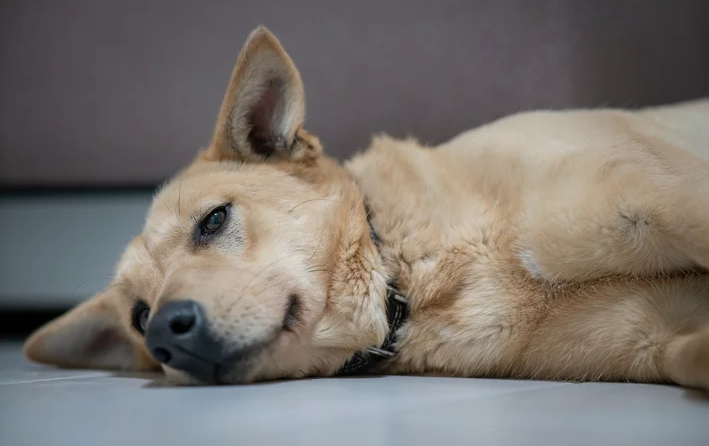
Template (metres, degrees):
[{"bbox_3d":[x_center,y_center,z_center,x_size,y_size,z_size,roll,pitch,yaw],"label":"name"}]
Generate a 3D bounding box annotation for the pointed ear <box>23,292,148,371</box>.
[{"bbox_3d":[-0.161,0.066,1.010,0.082,0.052,0.030,-6,-2,18],"label":"pointed ear"}]

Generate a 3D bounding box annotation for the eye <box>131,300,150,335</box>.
[{"bbox_3d":[-0.124,0.056,0.985,0.014,0.023,0.012,44,35,16],"label":"eye"}]

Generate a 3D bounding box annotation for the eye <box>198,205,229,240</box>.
[{"bbox_3d":[-0.081,0.000,0.960,0.016,0.024,0.012,41,-12,16],"label":"eye"}]

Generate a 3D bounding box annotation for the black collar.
[{"bbox_3d":[0.000,0.036,1.010,0.030,0.118,0.125,5,-2,-24],"label":"black collar"}]

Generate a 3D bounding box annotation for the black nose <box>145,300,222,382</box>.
[{"bbox_3d":[-0.090,0.060,0.875,0.038,0.038,0.030,34,10,8],"label":"black nose"}]

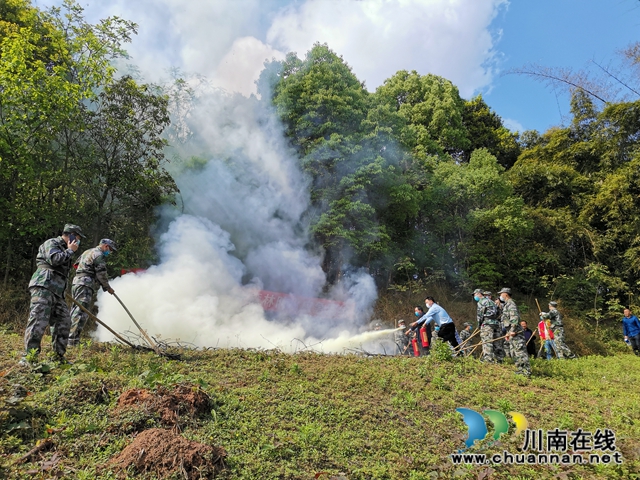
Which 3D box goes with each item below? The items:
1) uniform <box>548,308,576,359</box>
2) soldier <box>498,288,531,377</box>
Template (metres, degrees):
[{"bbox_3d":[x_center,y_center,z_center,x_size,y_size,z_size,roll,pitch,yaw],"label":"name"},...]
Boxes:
[{"bbox_3d":[6.732,2.606,13.400,0.680,1.480,0.560,-3,-6,35],"label":"uniform"},{"bbox_3d":[3.803,1.809,9.400,0.560,1.710,0.500,0,0,18],"label":"soldier"}]

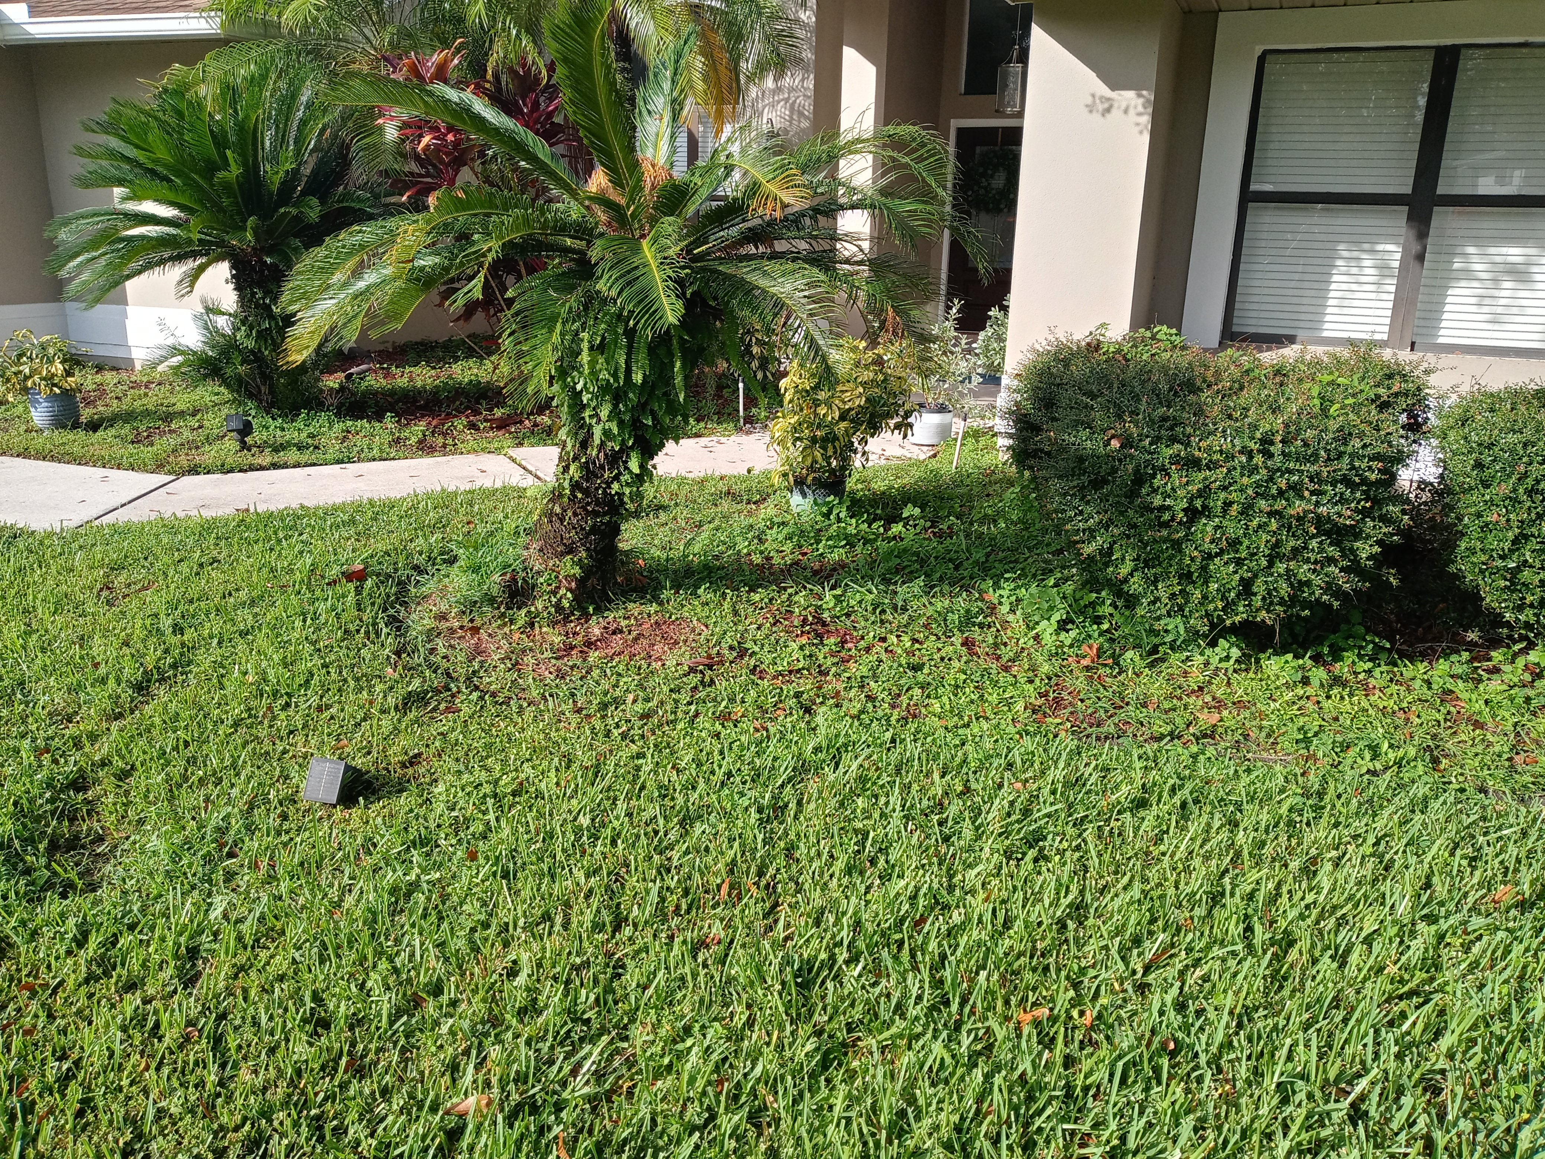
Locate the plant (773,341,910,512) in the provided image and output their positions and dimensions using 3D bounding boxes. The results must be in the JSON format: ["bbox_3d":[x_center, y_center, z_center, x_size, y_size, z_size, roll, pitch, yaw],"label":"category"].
[{"bbox_3d":[0.352,-0.790,6.338,0.720,0.880,0.660,1,17,0],"label":"plant"}]

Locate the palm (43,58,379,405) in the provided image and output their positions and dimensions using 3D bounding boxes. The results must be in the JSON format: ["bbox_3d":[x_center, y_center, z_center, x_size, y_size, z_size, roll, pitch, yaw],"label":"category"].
[{"bbox_3d":[-3.818,-2.359,8.717,2.300,2.280,2.250,-6,18,-22],"label":"palm"}]

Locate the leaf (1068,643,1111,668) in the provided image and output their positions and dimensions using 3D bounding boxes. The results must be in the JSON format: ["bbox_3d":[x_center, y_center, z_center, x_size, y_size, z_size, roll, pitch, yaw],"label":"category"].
[{"bbox_3d":[1.089,0.245,4.295,0.150,0.070,0.100,1,17,0],"label":"leaf"}]

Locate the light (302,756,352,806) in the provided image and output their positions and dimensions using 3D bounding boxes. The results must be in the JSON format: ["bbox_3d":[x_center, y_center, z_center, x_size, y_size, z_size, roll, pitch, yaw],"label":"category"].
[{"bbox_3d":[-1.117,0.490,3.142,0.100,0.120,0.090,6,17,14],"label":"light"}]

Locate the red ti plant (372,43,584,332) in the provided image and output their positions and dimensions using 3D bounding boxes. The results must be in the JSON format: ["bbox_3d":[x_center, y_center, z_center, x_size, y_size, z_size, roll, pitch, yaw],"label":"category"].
[{"bbox_3d":[-2.488,-3.084,10.578,1.750,2.500,1.600,1,17,0],"label":"red ti plant"}]

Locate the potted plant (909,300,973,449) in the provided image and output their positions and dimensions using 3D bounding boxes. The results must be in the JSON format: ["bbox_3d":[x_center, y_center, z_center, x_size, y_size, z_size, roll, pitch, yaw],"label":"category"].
[{"bbox_3d":[1.115,-1.357,8.219,0.470,0.920,0.430,1,17,0],"label":"potted plant"}]

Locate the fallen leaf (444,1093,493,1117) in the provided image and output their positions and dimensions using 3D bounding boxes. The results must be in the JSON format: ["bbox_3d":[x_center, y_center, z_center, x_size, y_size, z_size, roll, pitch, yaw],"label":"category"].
[{"bbox_3d":[-0.509,0.877,2.095,0.085,0.030,0.045,-3,17,-14],"label":"fallen leaf"}]

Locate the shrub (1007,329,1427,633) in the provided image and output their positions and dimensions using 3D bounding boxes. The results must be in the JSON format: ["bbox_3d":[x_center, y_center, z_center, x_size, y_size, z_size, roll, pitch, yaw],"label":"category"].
[{"bbox_3d":[1.812,-0.454,5.134,1.620,1.000,1.200,7,18,19],"label":"shrub"}]

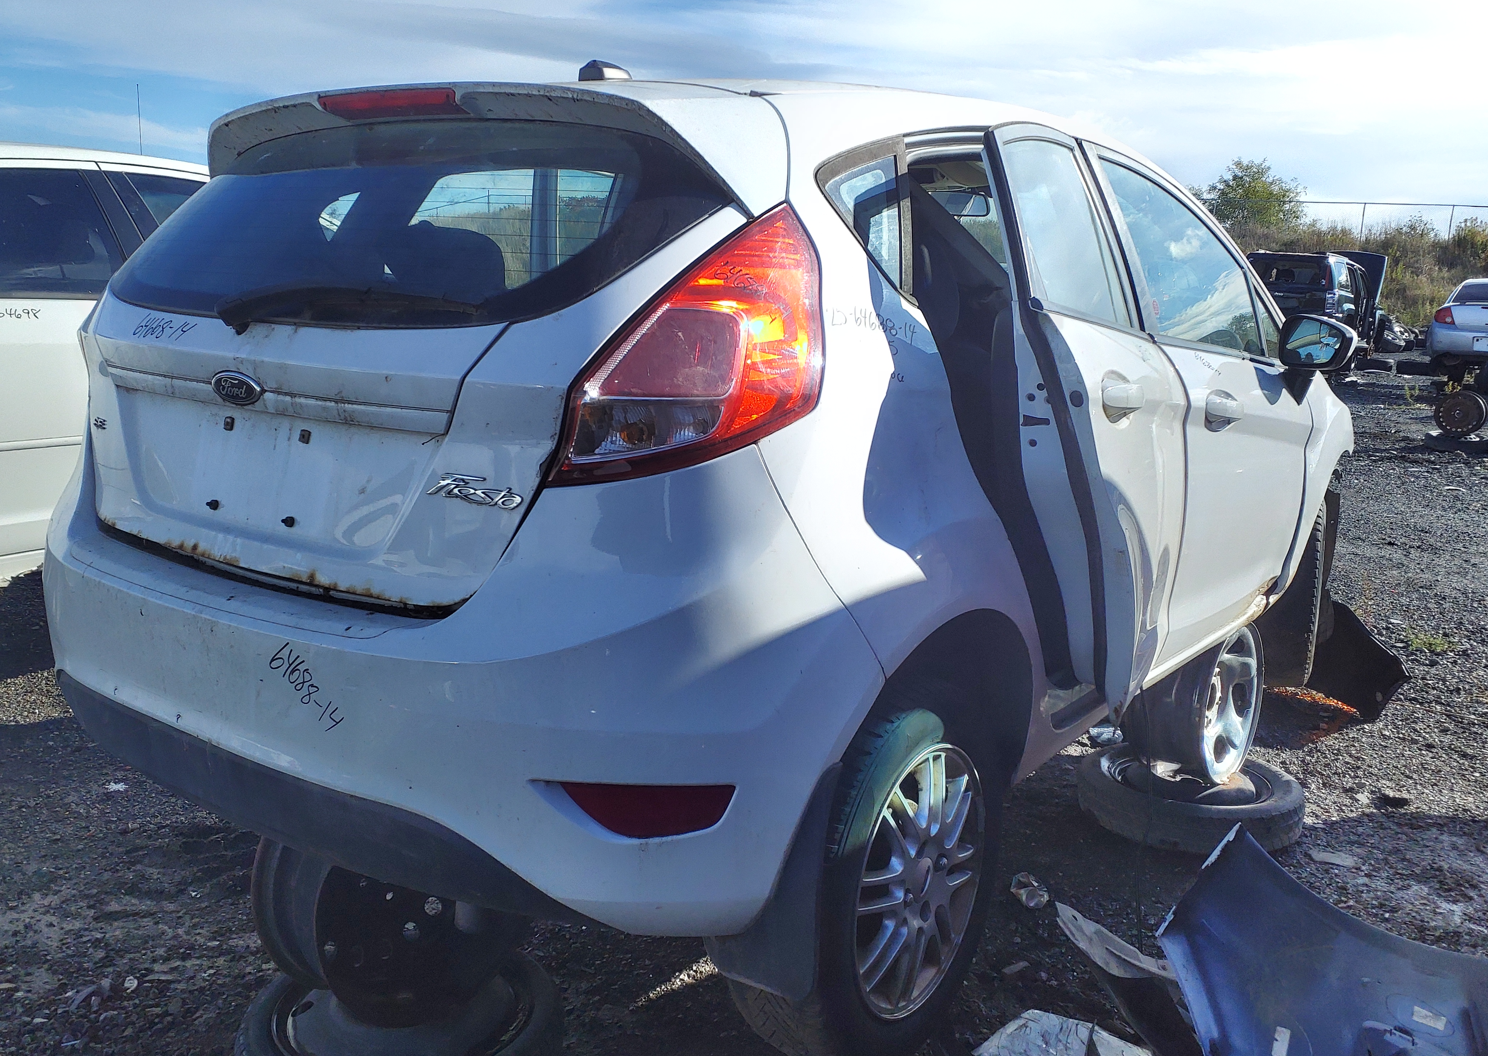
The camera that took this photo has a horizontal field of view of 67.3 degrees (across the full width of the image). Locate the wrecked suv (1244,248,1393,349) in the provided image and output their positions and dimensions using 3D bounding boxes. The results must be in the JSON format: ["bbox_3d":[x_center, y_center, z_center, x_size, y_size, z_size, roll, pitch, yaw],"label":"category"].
[{"bbox_3d":[10.880,-4.330,21.580,1.820,1.700,4.400,11,16,38],"label":"wrecked suv"}]

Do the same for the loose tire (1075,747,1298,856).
[{"bbox_3d":[1.227,0.738,3.114,0.600,0.150,0.600,1,10,0],"label":"loose tire"}]

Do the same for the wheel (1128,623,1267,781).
[{"bbox_3d":[1.235,0.460,3.044,0.200,0.420,0.420,12,16,41],"label":"wheel"}]

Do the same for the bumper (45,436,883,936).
[{"bbox_3d":[-0.614,0.132,1.698,1.690,0.670,0.460,10,14,36],"label":"bumper"}]

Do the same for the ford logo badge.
[{"bbox_3d":[-0.686,-0.190,1.521,0.118,0.047,0.014,10,14,36],"label":"ford logo badge"}]

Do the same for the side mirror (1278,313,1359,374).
[{"bbox_3d":[1.518,-0.483,2.953,0.210,0.155,0.125,12,16,41],"label":"side mirror"}]

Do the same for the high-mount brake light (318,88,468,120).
[{"bbox_3d":[-0.512,-0.627,1.654,0.325,0.045,0.060,10,14,36],"label":"high-mount brake light"}]

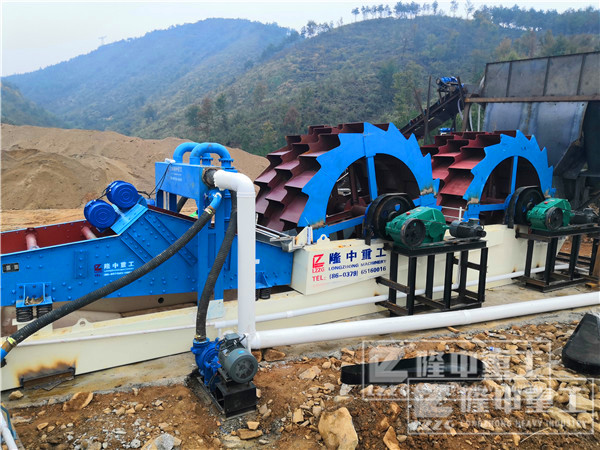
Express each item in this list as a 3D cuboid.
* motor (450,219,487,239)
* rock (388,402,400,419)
[{"bbox_3d":[2.509,0.066,6.961,0.270,0.305,0.490,-4,9,-31],"label":"motor"},{"bbox_3d":[0.849,1.646,4.152,0.100,0.100,0.100,3,9,13],"label":"rock"}]

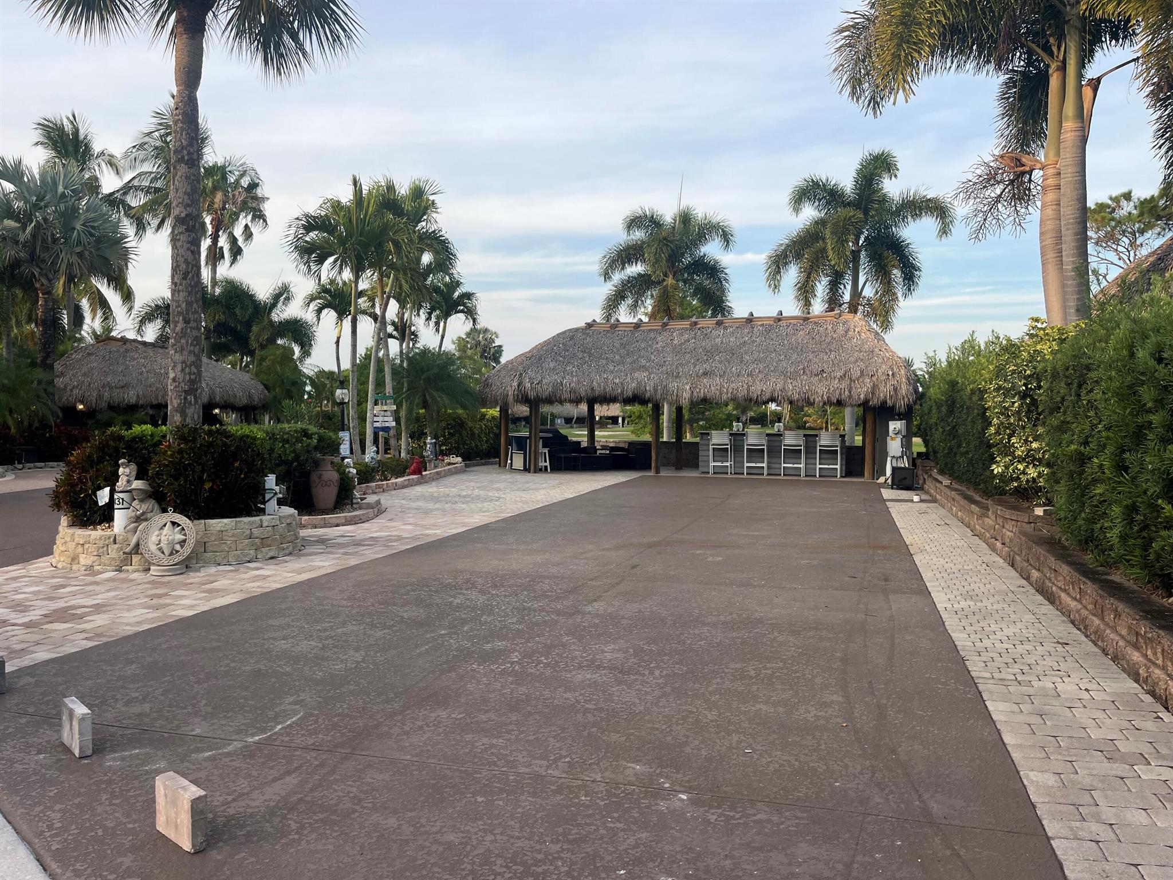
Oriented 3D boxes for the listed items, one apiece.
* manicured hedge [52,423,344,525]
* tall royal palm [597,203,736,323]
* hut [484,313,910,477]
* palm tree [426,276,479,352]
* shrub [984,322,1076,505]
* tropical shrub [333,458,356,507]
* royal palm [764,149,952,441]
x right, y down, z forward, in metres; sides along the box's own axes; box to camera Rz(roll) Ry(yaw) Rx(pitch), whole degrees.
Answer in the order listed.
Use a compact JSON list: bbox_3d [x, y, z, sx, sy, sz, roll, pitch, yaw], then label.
[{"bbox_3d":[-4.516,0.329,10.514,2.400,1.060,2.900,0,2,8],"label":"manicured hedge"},{"bbox_3d":[2.730,-3.654,29.905,4.500,8.630,4.500,1,2,19],"label":"tall royal palm"},{"bbox_3d":[3.050,-1.224,23.574,10.700,4.150,4.800,1,2,19],"label":"hut"},{"bbox_3d":[-6.220,-3.550,39.912,2.800,7.830,2.800,0,2,16],"label":"palm tree"},{"bbox_3d":[5.644,-0.373,11.194,1.200,2.340,1.300,0,2,16],"label":"shrub"},{"bbox_3d":[-3.604,0.621,13.024,0.500,0.690,0.500,0,2,16],"label":"tropical shrub"},{"bbox_3d":[8.019,-3.902,25.896,5.300,9.370,5.300,1,2,19],"label":"royal palm"}]

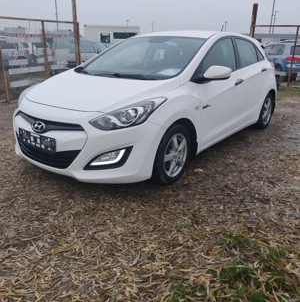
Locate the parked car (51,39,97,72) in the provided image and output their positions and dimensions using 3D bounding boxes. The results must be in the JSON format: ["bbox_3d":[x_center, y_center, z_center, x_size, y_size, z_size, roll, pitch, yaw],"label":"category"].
[{"bbox_3d":[-3.092,-3.592,12.307,1.750,1.500,4.300,-8,20,-22],"label":"parked car"}]

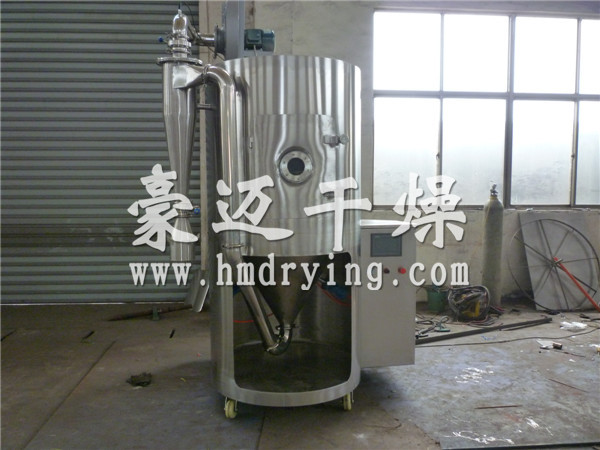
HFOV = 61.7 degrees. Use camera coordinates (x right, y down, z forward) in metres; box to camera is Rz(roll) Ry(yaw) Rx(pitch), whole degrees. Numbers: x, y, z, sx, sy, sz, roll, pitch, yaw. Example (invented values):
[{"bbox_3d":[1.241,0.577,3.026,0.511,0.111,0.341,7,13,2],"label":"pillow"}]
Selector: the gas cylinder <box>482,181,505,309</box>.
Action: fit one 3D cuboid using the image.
[{"bbox_3d":[2.346,0.244,6.100,0.220,1.470,0.220,2,5,21],"label":"gas cylinder"}]

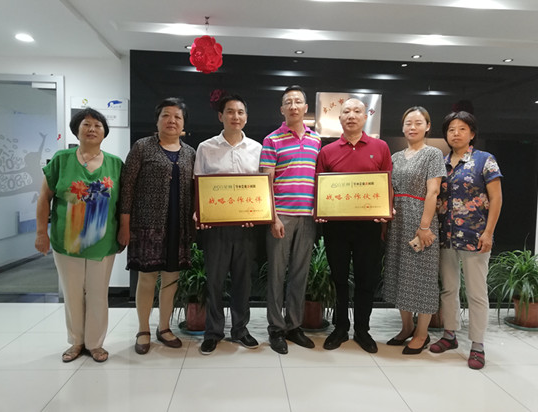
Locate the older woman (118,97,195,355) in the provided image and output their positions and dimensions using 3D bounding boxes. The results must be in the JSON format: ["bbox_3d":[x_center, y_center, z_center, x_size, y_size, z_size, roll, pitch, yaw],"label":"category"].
[{"bbox_3d":[-0.741,0.118,2.867,0.490,1.650,0.360,0,4,-15],"label":"older woman"}]

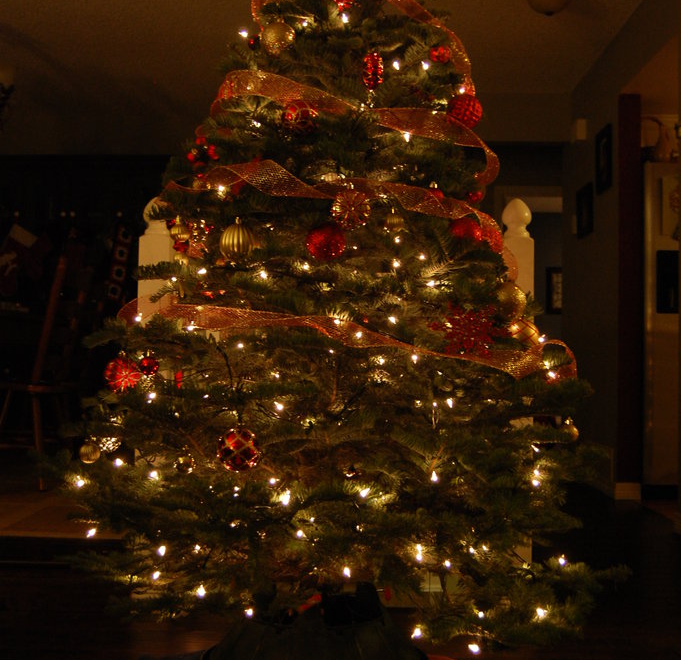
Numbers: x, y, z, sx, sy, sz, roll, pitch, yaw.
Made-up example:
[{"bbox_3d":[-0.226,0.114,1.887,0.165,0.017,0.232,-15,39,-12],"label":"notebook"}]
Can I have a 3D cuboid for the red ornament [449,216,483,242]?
[{"bbox_3d":[0.257,-0.201,2.100,0.073,0.073,0.073,1,-2,1],"label":"red ornament"}]

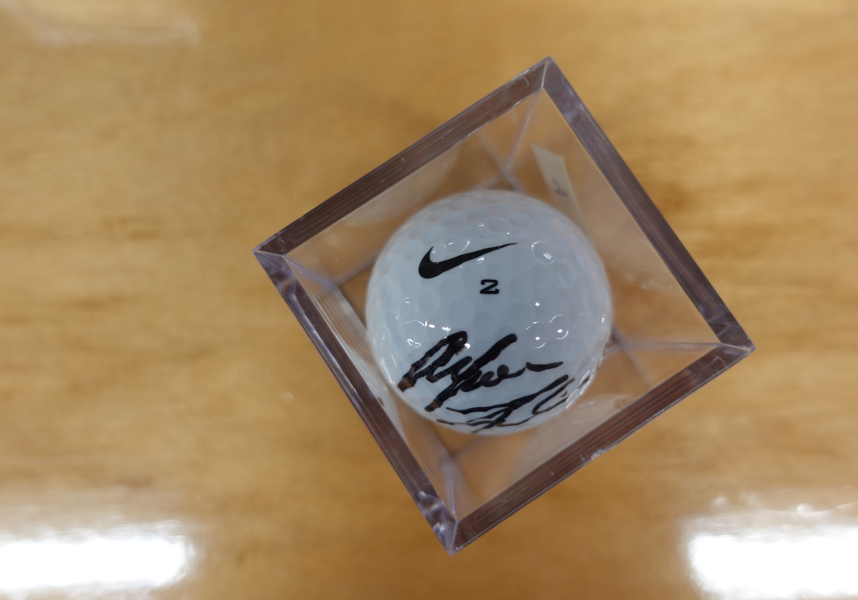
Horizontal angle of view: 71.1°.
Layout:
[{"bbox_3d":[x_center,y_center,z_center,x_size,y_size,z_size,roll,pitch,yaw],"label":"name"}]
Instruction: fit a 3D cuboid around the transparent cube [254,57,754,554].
[{"bbox_3d":[0.010,0.001,0.108,0.050,0.049,0.050,-34,87,-1],"label":"transparent cube"}]

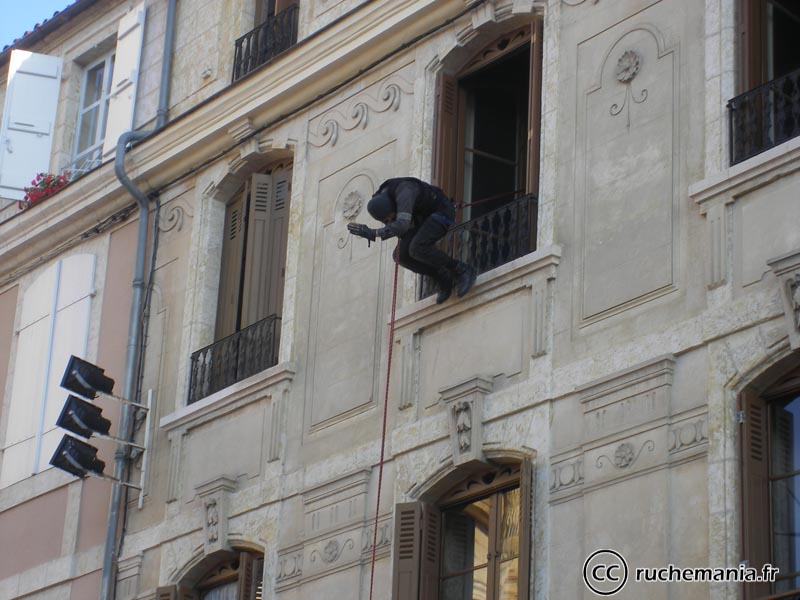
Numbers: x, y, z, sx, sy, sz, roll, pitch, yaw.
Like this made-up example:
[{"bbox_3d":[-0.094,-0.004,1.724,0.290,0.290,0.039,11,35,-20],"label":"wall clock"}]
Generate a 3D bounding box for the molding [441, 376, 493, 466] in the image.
[{"bbox_3d":[0.462,0.881,16.781,0.180,0.570,0.430,17,-25,-33],"label":"molding"}]

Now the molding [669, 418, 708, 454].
[{"bbox_3d":[1.885,0.881,15.890,0.037,0.168,0.347,19,-28,-33],"label":"molding"}]

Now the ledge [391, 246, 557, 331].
[{"bbox_3d":[0.575,-0.051,18.233,0.189,0.168,1.918,19,-28,-33],"label":"ledge"}]

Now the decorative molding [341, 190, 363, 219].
[{"bbox_3d":[-0.382,-0.737,18.904,0.060,0.228,0.226,17,-25,-33],"label":"decorative molding"}]

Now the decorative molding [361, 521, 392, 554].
[{"bbox_3d":[-0.183,1.798,18.381,0.037,0.168,0.347,19,-28,-33],"label":"decorative molding"}]

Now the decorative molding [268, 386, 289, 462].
[{"bbox_3d":[-0.953,0.969,18.973,0.060,0.570,0.150,17,-25,-33],"label":"decorative molding"}]

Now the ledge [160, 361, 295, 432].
[{"bbox_3d":[-1.396,0.826,19.702,0.180,0.130,1.880,17,-25,-33],"label":"ledge"}]

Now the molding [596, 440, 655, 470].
[{"bbox_3d":[1.509,1.053,16.330,0.047,0.168,0.578,19,-28,-33],"label":"molding"}]

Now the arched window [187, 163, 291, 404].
[{"bbox_3d":[-1.294,-0.229,21.228,0.284,2.184,1.396,19,-28,-33],"label":"arched window"}]

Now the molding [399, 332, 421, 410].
[{"bbox_3d":[0.068,0.511,17.653,0.060,0.560,0.155,17,-25,-33],"label":"molding"}]

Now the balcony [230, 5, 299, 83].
[{"bbox_3d":[-1.209,-2.308,21.903,0.094,0.451,0.997,19,-28,-33],"label":"balcony"}]

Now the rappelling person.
[{"bbox_3d":[0.072,-0.490,18.152,1.082,0.840,0.515,19,-28,-33],"label":"rappelling person"}]

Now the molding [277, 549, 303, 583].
[{"bbox_3d":[-0.877,2.109,19.216,0.037,0.178,0.336,19,-28,-33],"label":"molding"}]

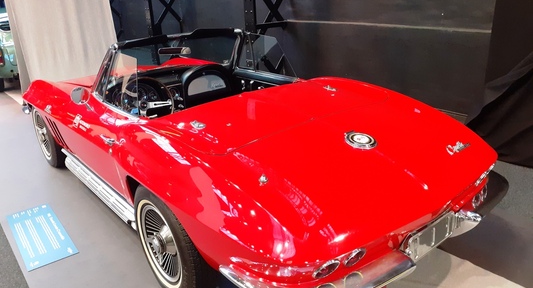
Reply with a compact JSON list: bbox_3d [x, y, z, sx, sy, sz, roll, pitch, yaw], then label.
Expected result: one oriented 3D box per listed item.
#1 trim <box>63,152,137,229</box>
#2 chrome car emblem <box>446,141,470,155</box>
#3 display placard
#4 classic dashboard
[{"bbox_3d":[-1.234,0.299,3.078,0.120,0.170,1.540,-17,25,-37],"label":"trim"},{"bbox_3d":[1.022,0.016,2.197,0.200,0.012,0.070,-10,40,-39],"label":"chrome car emblem"},{"bbox_3d":[-1.584,0.620,2.905,0.296,0.015,0.870,-17,25,-37],"label":"display placard"},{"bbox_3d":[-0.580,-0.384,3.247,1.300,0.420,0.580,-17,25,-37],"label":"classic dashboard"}]

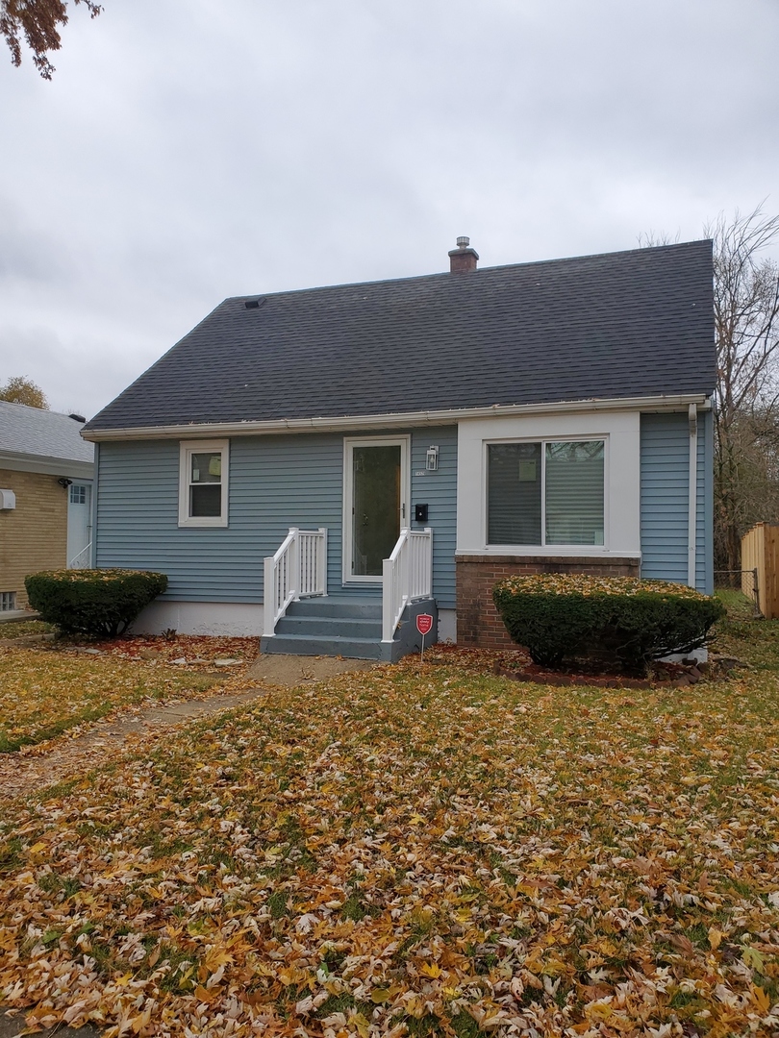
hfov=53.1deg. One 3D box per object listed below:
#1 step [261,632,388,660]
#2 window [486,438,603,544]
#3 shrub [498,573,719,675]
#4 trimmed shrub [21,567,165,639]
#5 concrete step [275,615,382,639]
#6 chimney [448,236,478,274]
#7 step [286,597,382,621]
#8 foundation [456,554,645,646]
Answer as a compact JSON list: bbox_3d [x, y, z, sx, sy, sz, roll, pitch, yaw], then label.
[{"bbox_3d":[-0.734,1.577,9.602,1.760,0.200,0.340,0,-2,21],"label":"step"},{"bbox_3d":[1.994,-0.333,10.038,1.540,1.390,0.100,0,-2,21],"label":"window"},{"bbox_3d":[2.473,1.200,8.965,2.500,1.100,1.320,0,-2,21],"label":"shrub"},{"bbox_3d":[-4.428,1.278,11.718,1.950,1.060,1.450,0,-2,21],"label":"trimmed shrub"},{"bbox_3d":[-0.618,1.387,9.901,1.740,0.200,0.350,0,-2,21],"label":"concrete step"},{"bbox_3d":[1.405,-4.926,14.686,0.470,0.700,0.470,0,-2,21],"label":"chimney"},{"bbox_3d":[-0.365,1.212,10.548,1.740,0.190,1.080,0,-2,21],"label":"step"},{"bbox_3d":[2.035,1.120,10.084,2.330,1.270,0.320,0,-2,21],"label":"foundation"}]

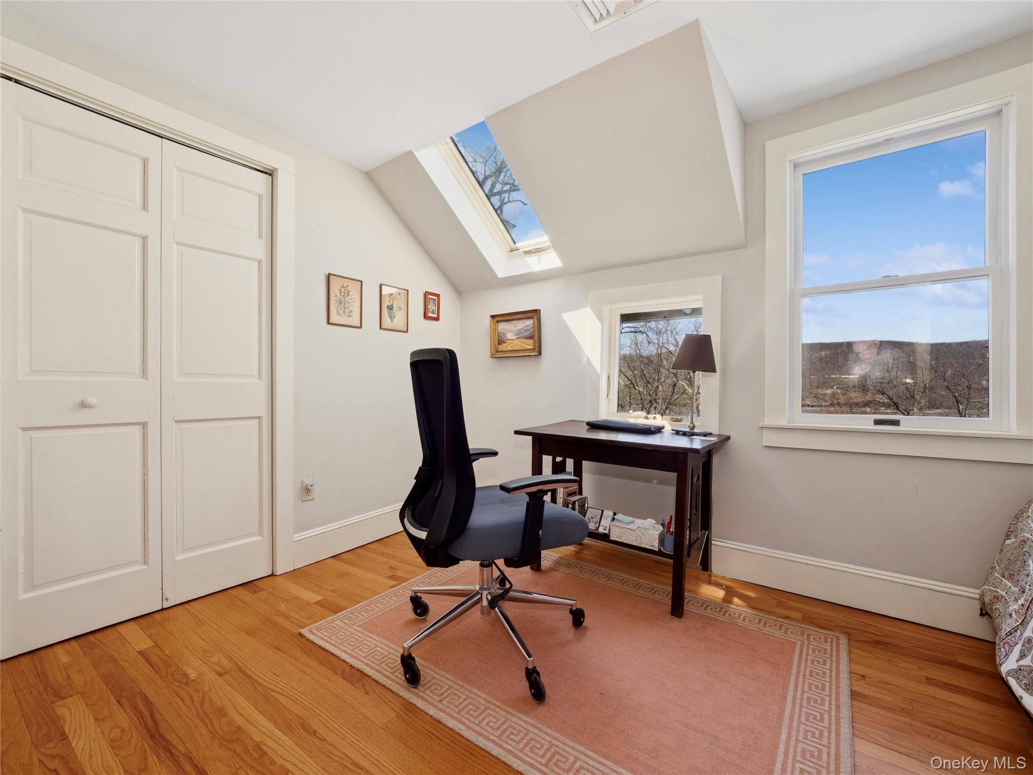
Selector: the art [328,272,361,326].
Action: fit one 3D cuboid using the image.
[{"bbox_3d":[-1.021,-0.511,2.495,0.018,0.295,0.223,0,0,36],"label":"art"}]

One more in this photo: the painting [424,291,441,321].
[{"bbox_3d":[-0.616,-0.590,3.047,0.017,0.197,0.148,0,0,36],"label":"painting"}]

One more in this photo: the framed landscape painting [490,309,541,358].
[{"bbox_3d":[-0.011,-0.371,2.962,0.419,0.315,0.037,0,0,36],"label":"framed landscape painting"}]

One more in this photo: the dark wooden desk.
[{"bbox_3d":[0.543,0.609,2.191,0.946,0.739,0.591,0,0,37],"label":"dark wooden desk"}]

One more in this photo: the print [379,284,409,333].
[{"bbox_3d":[-0.812,-0.519,2.780,0.018,0.293,0.227,0,0,36],"label":"print"}]

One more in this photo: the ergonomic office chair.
[{"bbox_3d":[-0.088,0.420,1.669,0.729,1.118,0.729,0,0,-23],"label":"ergonomic office chair"}]

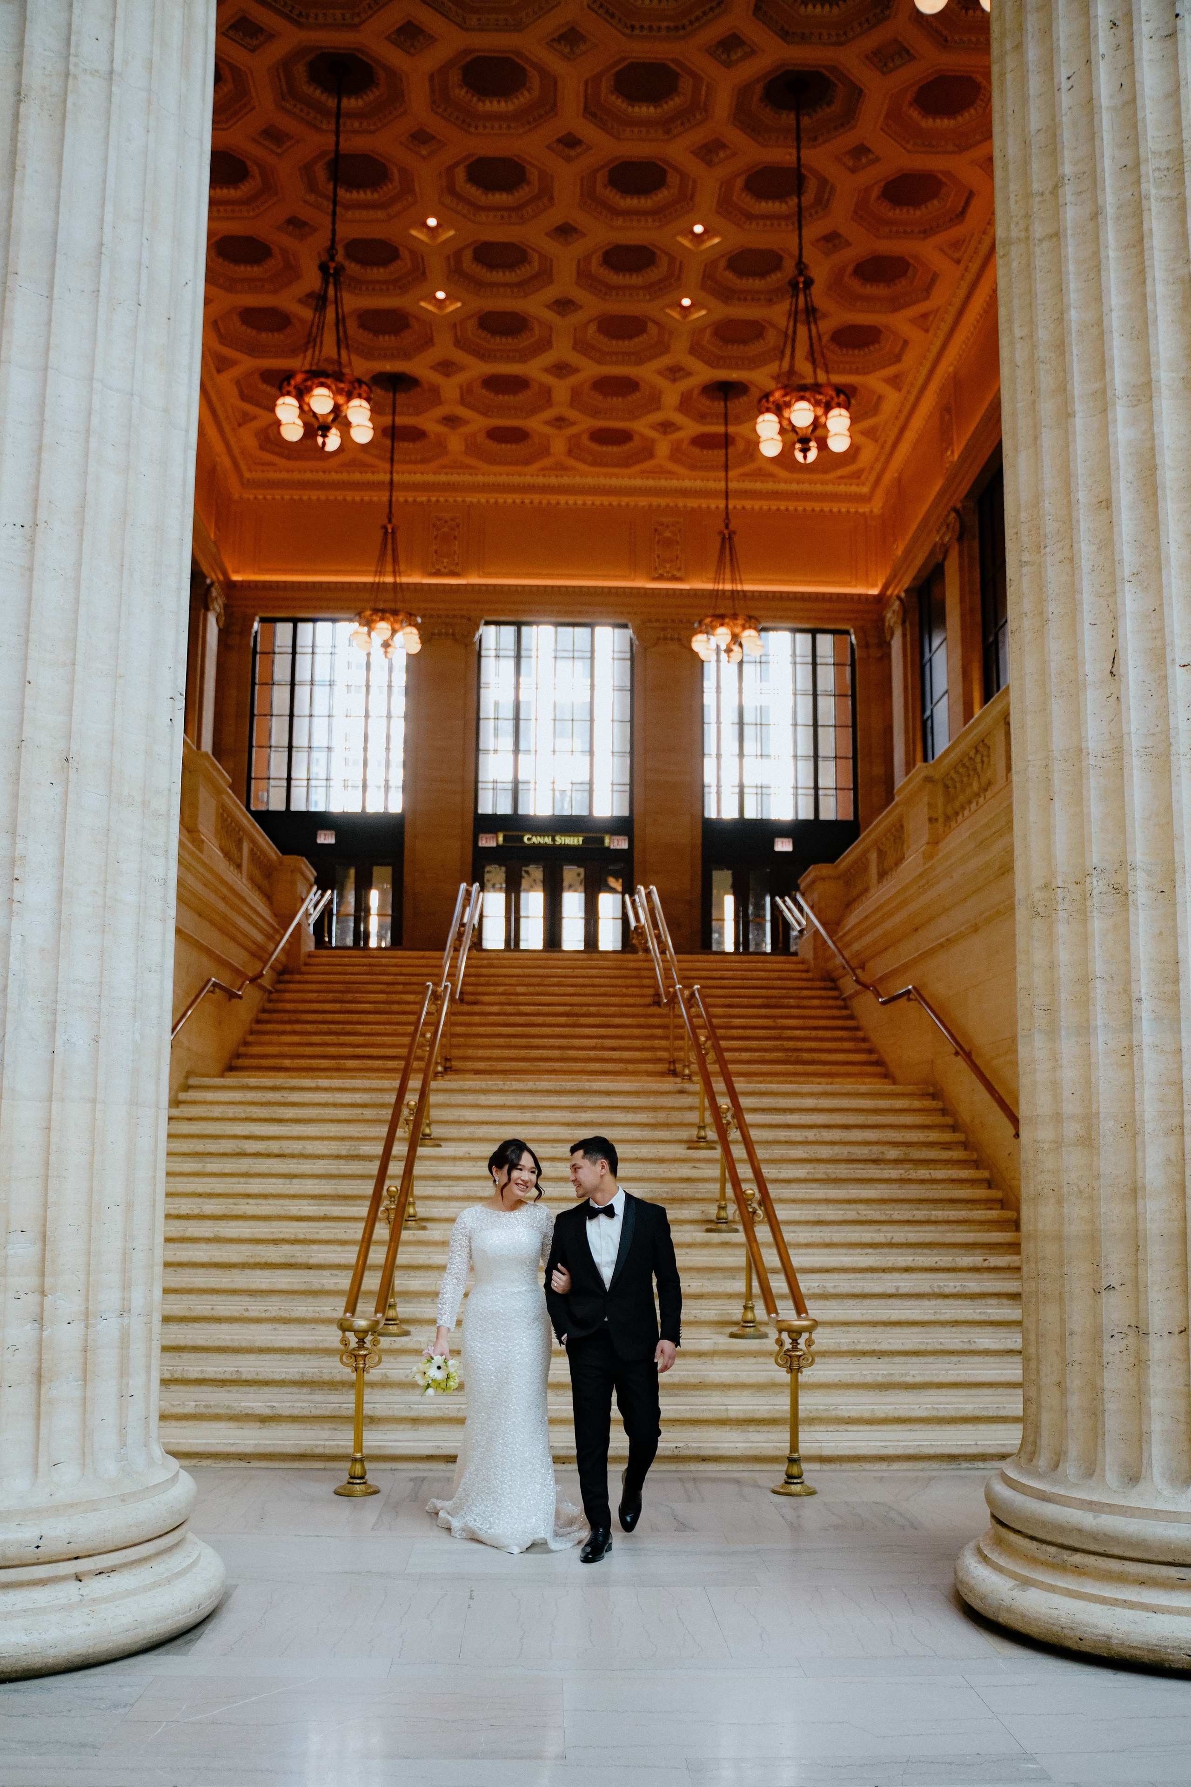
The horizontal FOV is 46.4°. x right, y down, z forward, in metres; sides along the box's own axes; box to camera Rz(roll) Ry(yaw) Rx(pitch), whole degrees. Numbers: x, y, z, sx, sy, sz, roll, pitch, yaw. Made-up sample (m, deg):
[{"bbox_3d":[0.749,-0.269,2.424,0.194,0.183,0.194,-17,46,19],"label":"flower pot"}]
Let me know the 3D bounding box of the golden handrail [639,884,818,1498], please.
[{"bbox_3d":[0.844,1.468,12.313,0.233,5.107,9.923,1,-11,-2],"label":"golden handrail"}]

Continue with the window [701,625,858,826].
[{"bbox_3d":[3.791,-3.504,28.721,3.179,4.155,0.204,1,-11,-2],"label":"window"}]

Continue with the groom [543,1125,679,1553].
[{"bbox_3d":[0.086,1.998,6.301,0.615,1.780,0.550,-1,-11,4],"label":"groom"}]

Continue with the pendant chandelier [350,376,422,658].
[{"bbox_3d":[-3.120,-5.753,21.091,1.045,4.559,1.045,1,-11,-2],"label":"pendant chandelier"}]

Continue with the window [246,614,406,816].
[{"bbox_3d":[-4.599,-3.086,24.002,2.660,3.552,0.200,1,-11,-2],"label":"window"}]

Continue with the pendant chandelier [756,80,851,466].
[{"bbox_3d":[2.686,-8.367,18.272,1.226,5.391,1.226,1,-11,-2],"label":"pendant chandelier"}]

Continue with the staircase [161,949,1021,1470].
[{"bbox_3d":[-0.291,1.936,12.444,6.526,4.220,9.281,1,-11,-2],"label":"staircase"}]

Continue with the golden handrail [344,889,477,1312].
[{"bbox_3d":[-1.373,1.126,12.208,0.233,4.452,9.705,1,-11,-2],"label":"golden handrail"}]

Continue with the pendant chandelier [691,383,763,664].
[{"bbox_3d":[2.000,-5.702,21.293,1.067,4.558,1.067,1,-11,-2],"label":"pendant chandelier"}]

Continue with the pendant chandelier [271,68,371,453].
[{"bbox_3d":[-3.438,-8.464,18.042,1.226,5.411,1.226,1,-11,-2],"label":"pendant chandelier"}]

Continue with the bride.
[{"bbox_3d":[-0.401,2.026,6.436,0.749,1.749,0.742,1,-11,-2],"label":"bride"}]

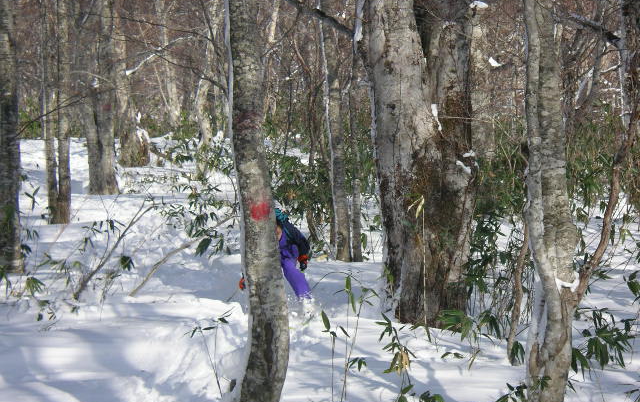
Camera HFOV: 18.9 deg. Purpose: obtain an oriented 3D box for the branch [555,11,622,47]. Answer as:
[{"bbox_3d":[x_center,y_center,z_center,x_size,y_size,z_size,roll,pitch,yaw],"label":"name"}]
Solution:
[{"bbox_3d":[2.943,-1.873,21.000,0.780,0.140,0.180,25,2,0],"label":"branch"}]

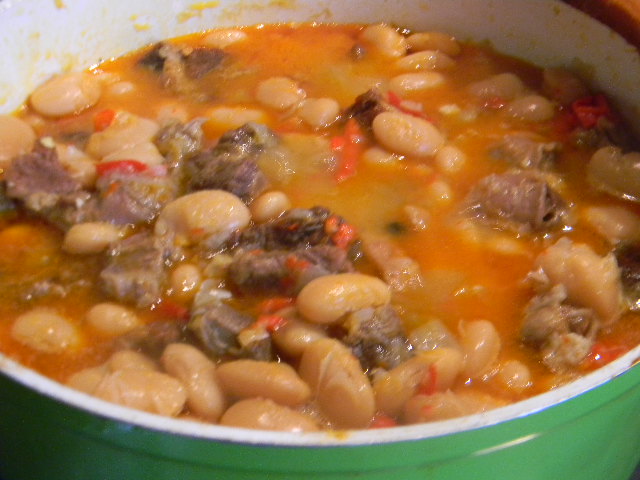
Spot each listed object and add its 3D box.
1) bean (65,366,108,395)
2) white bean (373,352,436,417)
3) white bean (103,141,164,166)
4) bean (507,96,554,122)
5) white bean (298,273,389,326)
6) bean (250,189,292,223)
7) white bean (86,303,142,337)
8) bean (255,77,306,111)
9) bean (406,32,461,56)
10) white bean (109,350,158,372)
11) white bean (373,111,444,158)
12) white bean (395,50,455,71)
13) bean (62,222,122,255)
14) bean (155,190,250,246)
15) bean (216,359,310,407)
[{"bbox_3d":[-0.054,0.036,0.252,0.018,0.009,0.011,-13,41,-16],"label":"bean"},{"bbox_3d":[0.022,0.039,0.276,0.013,0.011,0.025,26,46,28],"label":"white bean"},{"bbox_3d":[-0.060,-0.026,0.334,0.022,0.011,0.013,-9,39,-11],"label":"white bean"},{"bbox_3d":[0.080,-0.050,0.395,0.020,0.011,0.013,11,41,13],"label":"bean"},{"bbox_3d":[0.006,0.016,0.278,0.026,0.012,0.015,-15,41,-18],"label":"white bean"},{"bbox_3d":[-0.016,-0.011,0.343,0.012,0.010,0.016,28,47,30],"label":"bean"},{"bbox_3d":[-0.054,0.021,0.272,0.016,0.009,0.010,9,40,11],"label":"white bean"},{"bbox_3d":[-0.016,-0.056,0.399,0.020,0.012,0.015,10,40,11],"label":"bean"},{"bbox_3d":[0.047,-0.081,0.428,0.023,0.011,0.014,12,41,14],"label":"bean"},{"bbox_3d":[-0.052,0.035,0.283,0.020,0.011,0.013,14,41,16],"label":"white bean"},{"bbox_3d":[0.032,-0.038,0.374,0.030,0.013,0.016,27,47,29],"label":"white bean"},{"bbox_3d":[0.040,-0.067,0.391,0.022,0.010,0.012,-5,39,-6],"label":"white bean"},{"bbox_3d":[-0.072,-0.001,0.328,0.021,0.011,0.013,-8,40,-10],"label":"bean"},{"bbox_3d":[-0.034,-0.006,0.295,0.028,0.013,0.016,-17,42,-20],"label":"bean"},{"bbox_3d":[-0.014,0.034,0.249,0.024,0.010,0.011,11,40,14],"label":"bean"}]

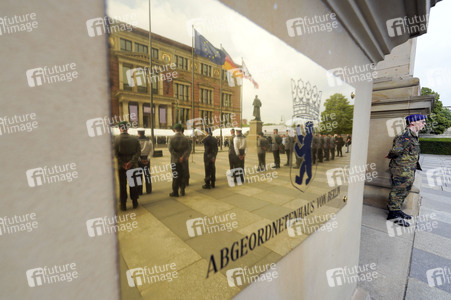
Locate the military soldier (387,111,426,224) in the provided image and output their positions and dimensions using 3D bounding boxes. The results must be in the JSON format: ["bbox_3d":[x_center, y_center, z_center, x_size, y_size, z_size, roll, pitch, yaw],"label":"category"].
[{"bbox_3d":[2.964,0.309,2.921,0.520,1.810,0.460,-4,6,-40],"label":"military soldier"}]

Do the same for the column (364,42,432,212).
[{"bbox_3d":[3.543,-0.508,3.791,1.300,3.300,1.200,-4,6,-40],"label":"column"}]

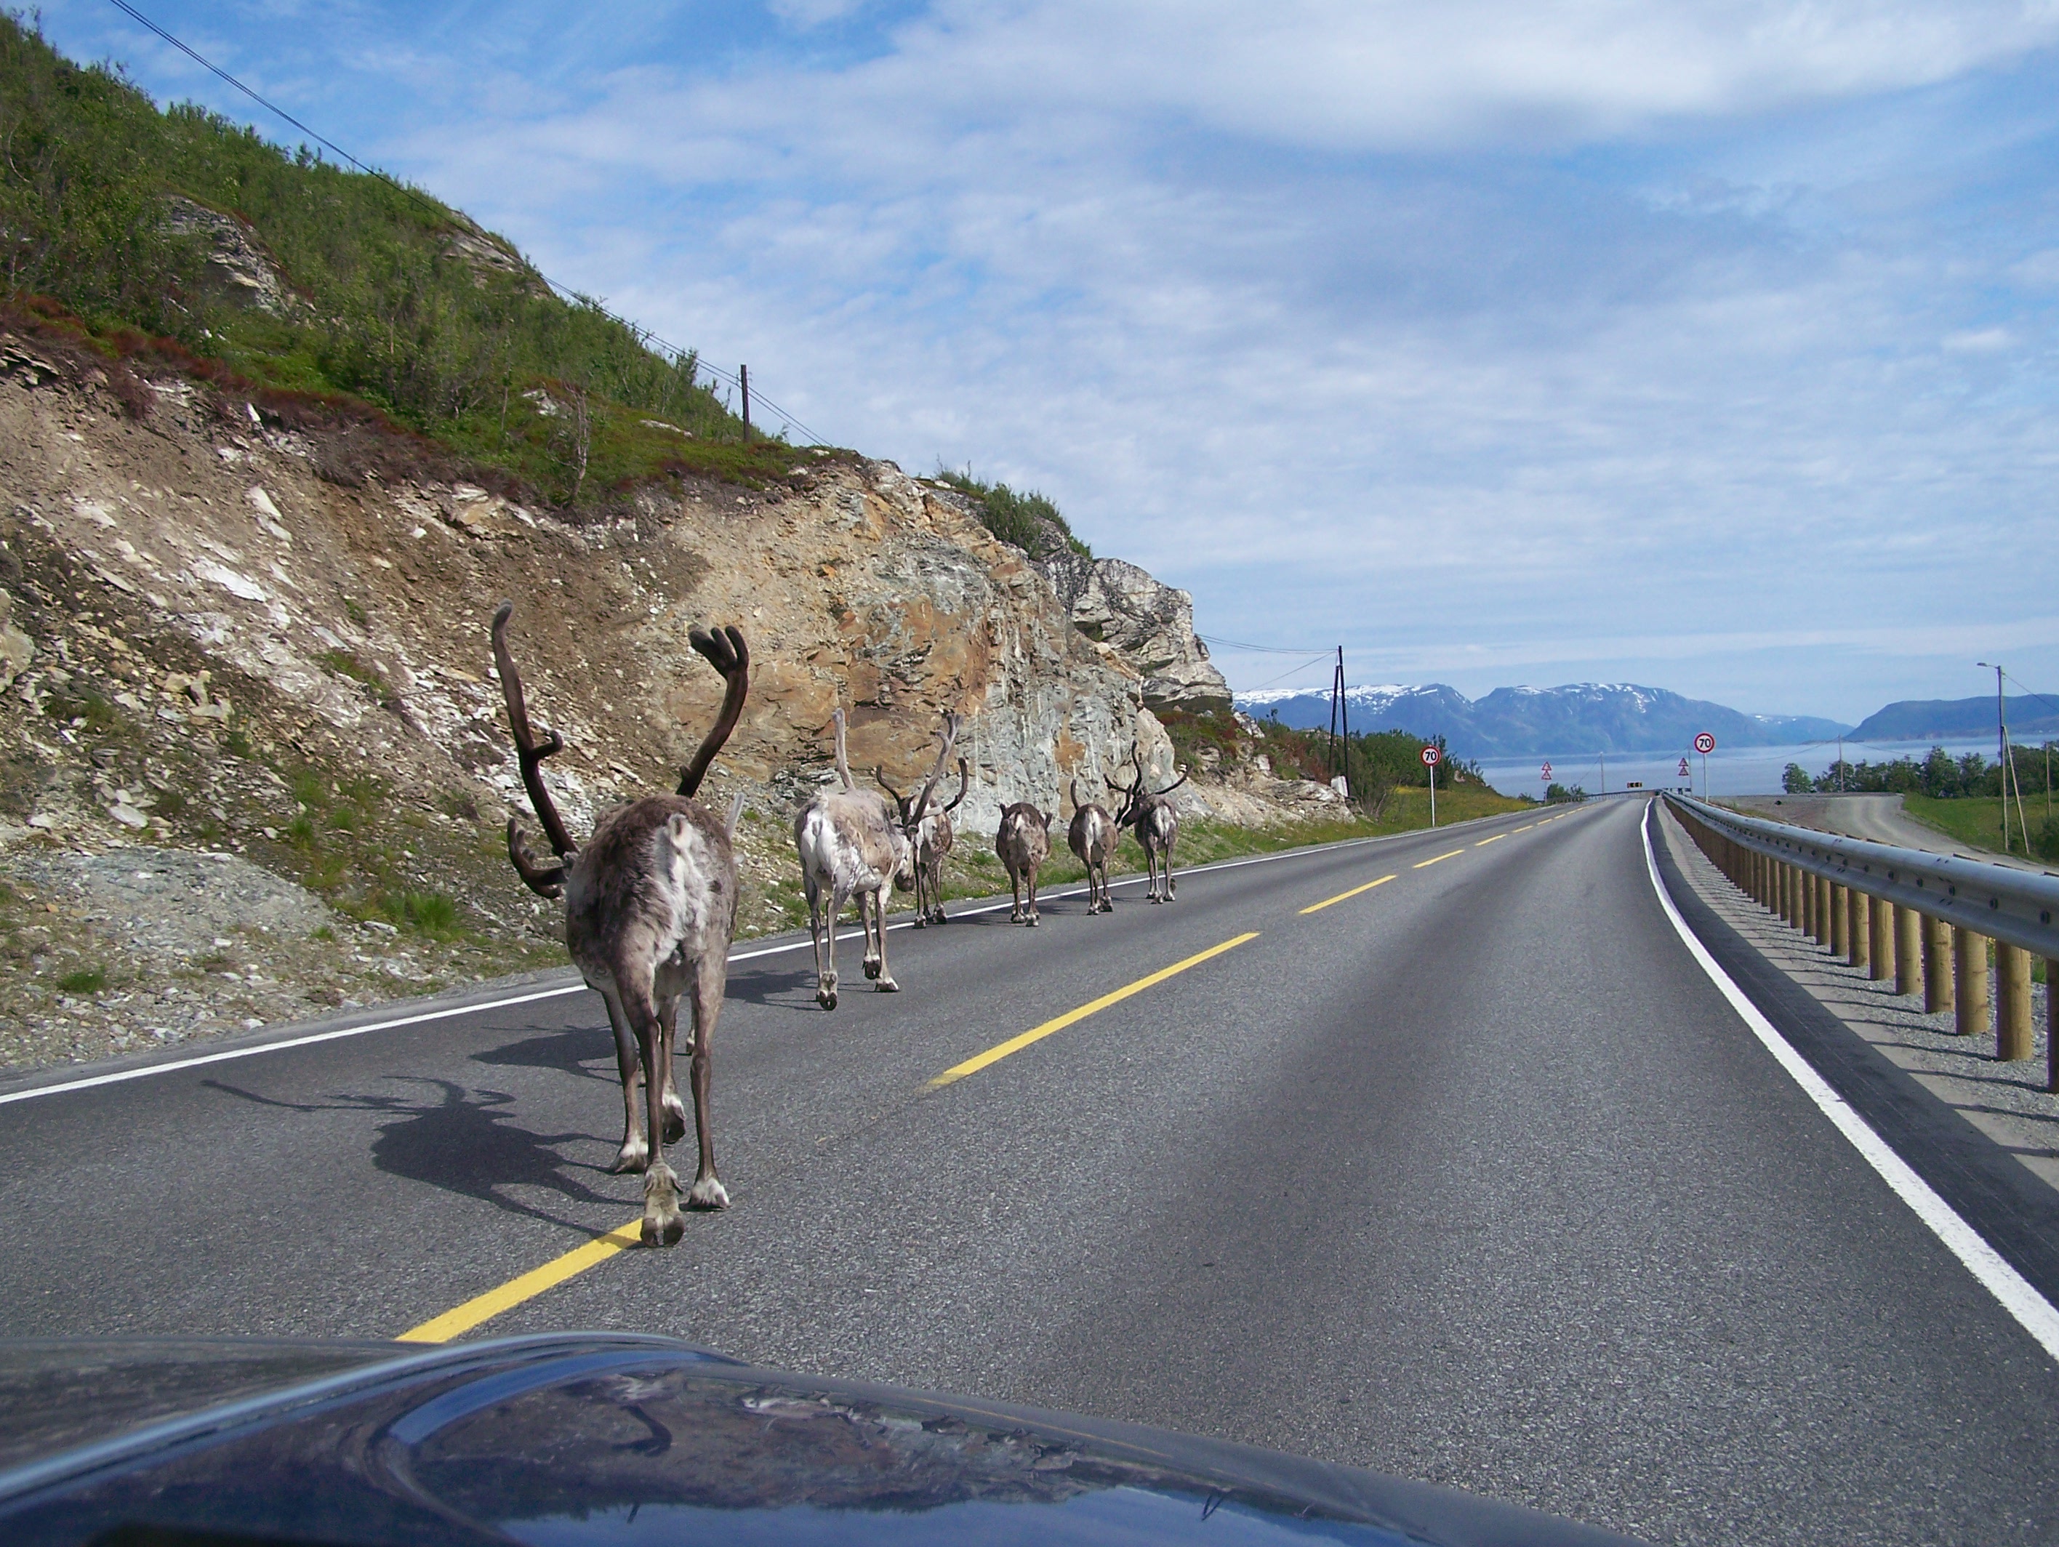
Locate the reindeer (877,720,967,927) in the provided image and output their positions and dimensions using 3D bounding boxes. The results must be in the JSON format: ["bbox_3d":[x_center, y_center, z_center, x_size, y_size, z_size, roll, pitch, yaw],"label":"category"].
[{"bbox_3d":[-0.874,0.596,19.497,0.660,1.370,1.600,-2,0,-3],"label":"reindeer"}]

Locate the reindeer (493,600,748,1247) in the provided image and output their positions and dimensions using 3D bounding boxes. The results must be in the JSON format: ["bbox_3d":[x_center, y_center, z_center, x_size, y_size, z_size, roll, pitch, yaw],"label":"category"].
[{"bbox_3d":[-1.083,0.331,6.422,0.740,1.630,1.680,-2,0,-11],"label":"reindeer"}]

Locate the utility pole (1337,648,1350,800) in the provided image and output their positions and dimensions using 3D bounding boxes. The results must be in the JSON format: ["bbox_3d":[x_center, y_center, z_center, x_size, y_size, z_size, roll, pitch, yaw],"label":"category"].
[{"bbox_3d":[17.421,-2.777,125.000,0.300,8.501,0.300,-3,0,0],"label":"utility pole"}]

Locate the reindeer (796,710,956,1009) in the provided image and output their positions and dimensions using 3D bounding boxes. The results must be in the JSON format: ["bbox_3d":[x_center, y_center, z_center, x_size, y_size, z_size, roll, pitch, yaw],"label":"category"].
[{"bbox_3d":[-0.849,0.427,12.526,0.680,1.560,1.620,-2,0,16],"label":"reindeer"}]

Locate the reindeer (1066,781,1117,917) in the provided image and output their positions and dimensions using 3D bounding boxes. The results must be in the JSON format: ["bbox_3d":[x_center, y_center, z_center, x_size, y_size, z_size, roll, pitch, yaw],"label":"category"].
[{"bbox_3d":[0.637,0.674,21.595,0.500,1.220,1.600,-2,0,5],"label":"reindeer"}]

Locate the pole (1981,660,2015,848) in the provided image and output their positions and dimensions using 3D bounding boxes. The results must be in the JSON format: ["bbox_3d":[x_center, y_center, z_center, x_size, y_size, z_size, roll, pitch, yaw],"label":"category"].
[{"bbox_3d":[41.007,-0.668,96.000,1.100,7.993,0.300,-2,0,0],"label":"pole"}]

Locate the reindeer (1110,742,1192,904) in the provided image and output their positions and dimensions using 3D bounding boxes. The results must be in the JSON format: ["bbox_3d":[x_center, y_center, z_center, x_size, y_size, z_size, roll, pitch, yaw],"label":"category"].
[{"bbox_3d":[1.215,0.525,23.770,0.740,1.550,1.550,-2,0,-3],"label":"reindeer"}]

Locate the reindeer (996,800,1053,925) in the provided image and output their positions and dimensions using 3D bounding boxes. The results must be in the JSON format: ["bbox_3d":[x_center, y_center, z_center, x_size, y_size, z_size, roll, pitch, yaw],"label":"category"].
[{"bbox_3d":[-0.019,0.746,19.596,0.470,1.050,1.600,-2,0,4],"label":"reindeer"}]

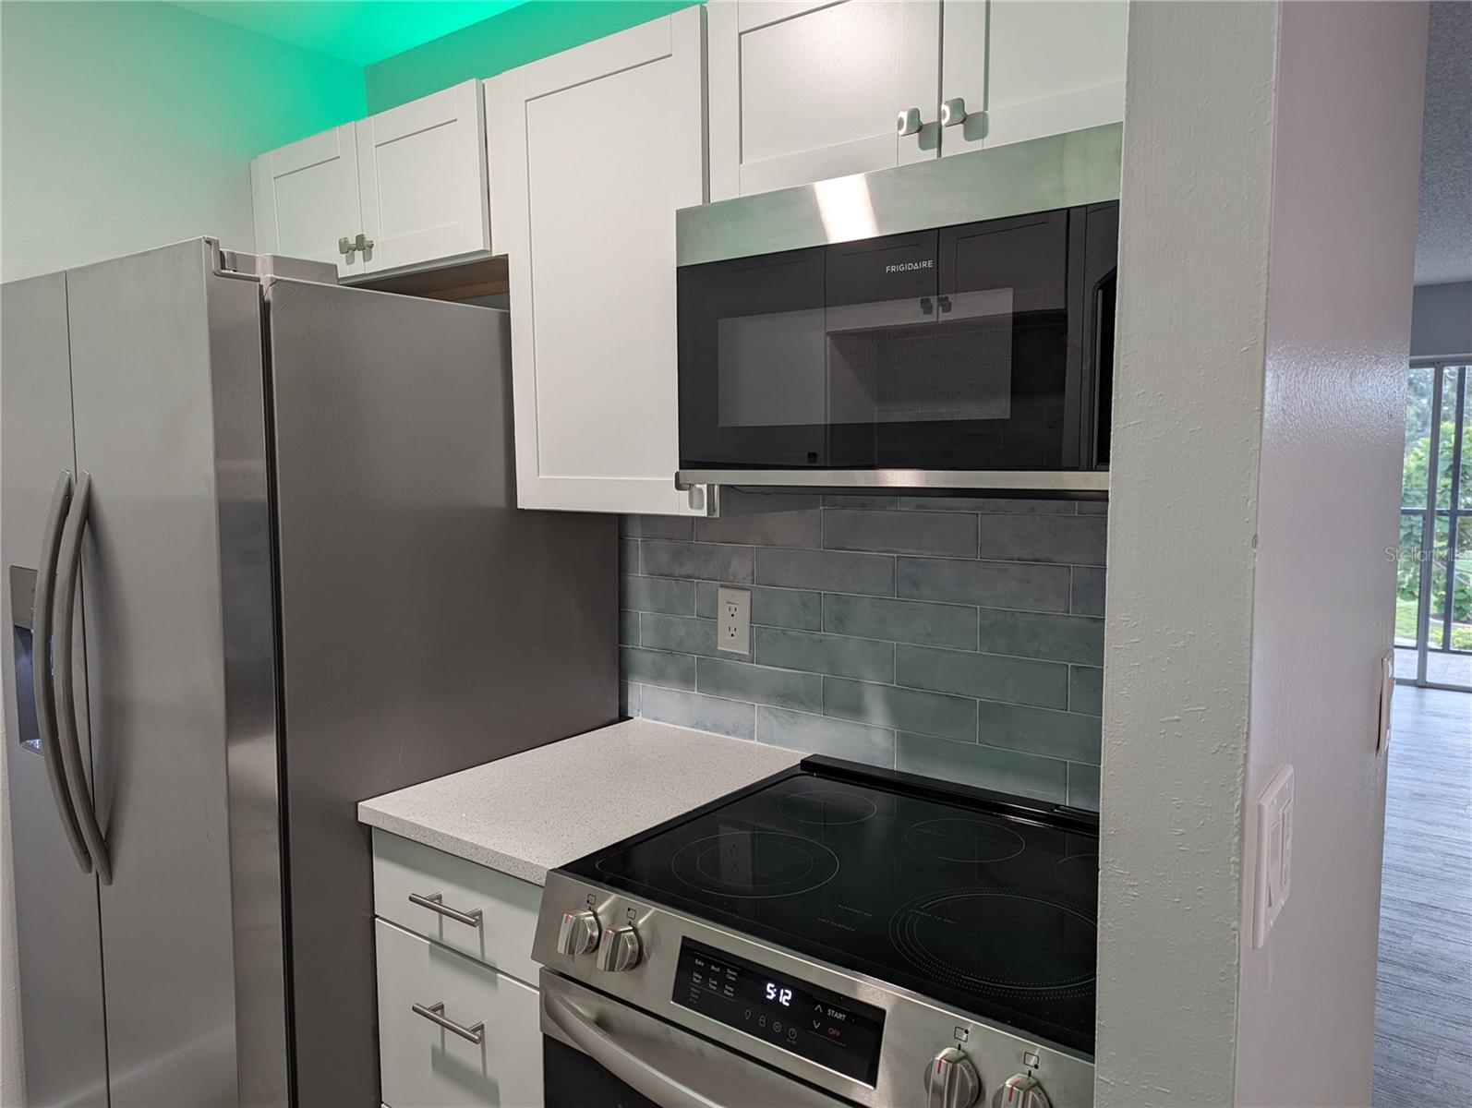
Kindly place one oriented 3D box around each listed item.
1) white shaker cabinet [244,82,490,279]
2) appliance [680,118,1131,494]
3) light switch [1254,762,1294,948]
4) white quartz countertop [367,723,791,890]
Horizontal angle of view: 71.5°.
[{"bbox_3d":[-0.672,-0.731,2.208,0.825,0.305,0.340,4,7,37],"label":"white shaker cabinet"},{"bbox_3d":[0.342,-0.292,1.423,0.759,0.403,0.410,4,7,37],"label":"appliance"},{"bbox_3d":[0.424,0.235,0.802,0.007,0.114,0.116,4,7,37],"label":"light switch"},{"bbox_3d":[-0.237,0.409,1.799,0.454,0.030,0.655,4,7,37],"label":"white quartz countertop"}]

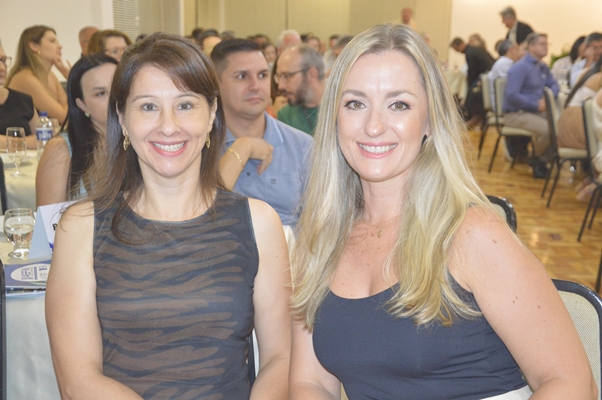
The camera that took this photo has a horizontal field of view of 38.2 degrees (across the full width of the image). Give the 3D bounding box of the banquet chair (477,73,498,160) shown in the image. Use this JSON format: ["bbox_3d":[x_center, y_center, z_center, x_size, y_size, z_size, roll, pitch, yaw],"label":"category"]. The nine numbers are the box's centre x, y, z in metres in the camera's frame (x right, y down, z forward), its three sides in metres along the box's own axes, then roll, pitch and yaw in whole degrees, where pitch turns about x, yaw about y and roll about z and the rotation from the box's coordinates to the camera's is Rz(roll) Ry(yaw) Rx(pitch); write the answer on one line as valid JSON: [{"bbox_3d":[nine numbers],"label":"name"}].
[{"bbox_3d":[2.193,-0.901,9.239,0.560,0.890,0.450,4,12,18],"label":"banquet chair"}]

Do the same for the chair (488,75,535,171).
[{"bbox_3d":[2.147,-0.687,8.143,0.560,0.890,0.450,9,14,37],"label":"chair"}]

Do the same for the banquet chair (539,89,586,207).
[{"bbox_3d":[2.192,-0.409,6.718,0.560,0.890,0.450,2,11,10],"label":"banquet chair"}]

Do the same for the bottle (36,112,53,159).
[{"bbox_3d":[-1.087,-0.257,3.663,0.067,0.222,0.067,0,11,0],"label":"bottle"}]

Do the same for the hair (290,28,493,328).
[{"bbox_3d":[0.145,-0.047,1.366,0.305,0.450,0.250,2,11,12],"label":"hair"}]

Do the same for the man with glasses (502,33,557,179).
[{"bbox_3d":[2.239,-0.879,8.027,0.660,1.310,0.520,9,14,39],"label":"man with glasses"}]

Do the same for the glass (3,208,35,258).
[{"bbox_3d":[-0.722,0.080,2.208,0.078,0.118,0.078,0,11,0],"label":"glass"}]

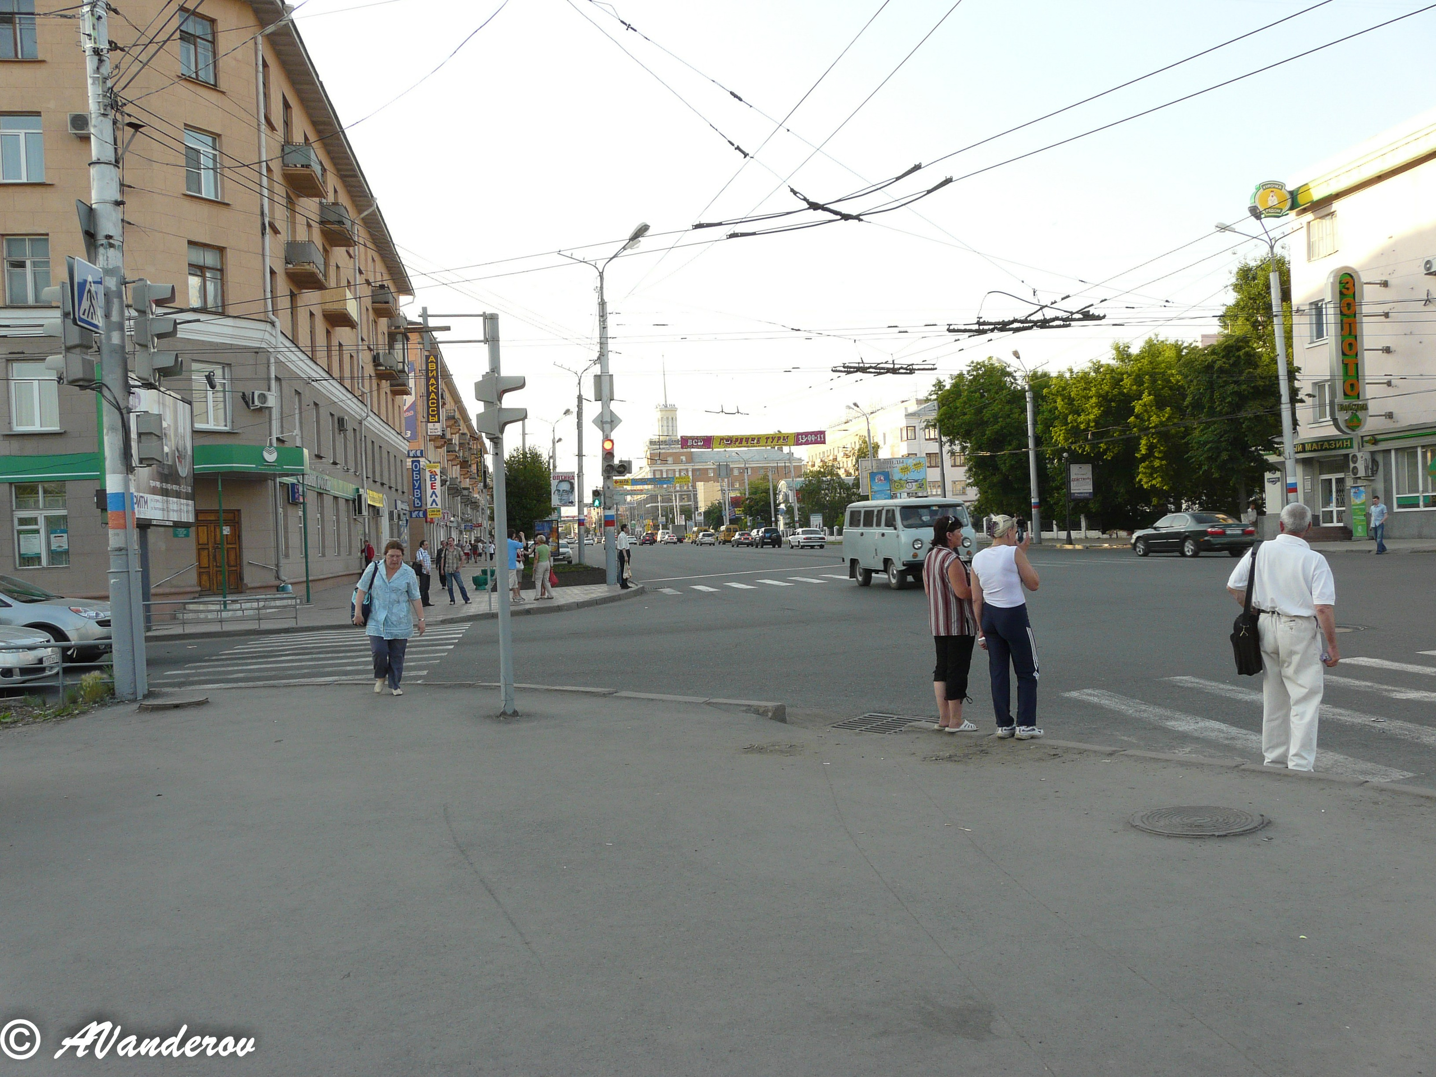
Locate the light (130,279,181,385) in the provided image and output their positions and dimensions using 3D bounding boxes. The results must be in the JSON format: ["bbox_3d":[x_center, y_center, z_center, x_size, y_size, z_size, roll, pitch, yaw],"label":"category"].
[{"bbox_3d":[-5.952,-2.186,12.300,0.480,1.100,0.360,-2,0,-9],"label":"light"}]

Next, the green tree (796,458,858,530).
[{"bbox_3d":[10.120,-3.425,107.979,5.800,7.900,5.600,-2,0,-9],"label":"green tree"}]

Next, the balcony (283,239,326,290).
[{"bbox_3d":[-13.766,-9.169,38.980,0.910,1.030,2.650,-2,0,-9],"label":"balcony"}]

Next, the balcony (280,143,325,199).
[{"bbox_3d":[-13.904,-12.394,39.075,0.930,1.030,2.680,-2,0,-9],"label":"balcony"}]

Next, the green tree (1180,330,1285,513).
[{"bbox_3d":[22.031,-4.377,49.476,5.000,9.000,5.000,-2,0,-9],"label":"green tree"}]

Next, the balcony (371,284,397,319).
[{"bbox_3d":[-17.443,-12.377,60.828,0.910,1.060,2.700,-2,0,-9],"label":"balcony"}]

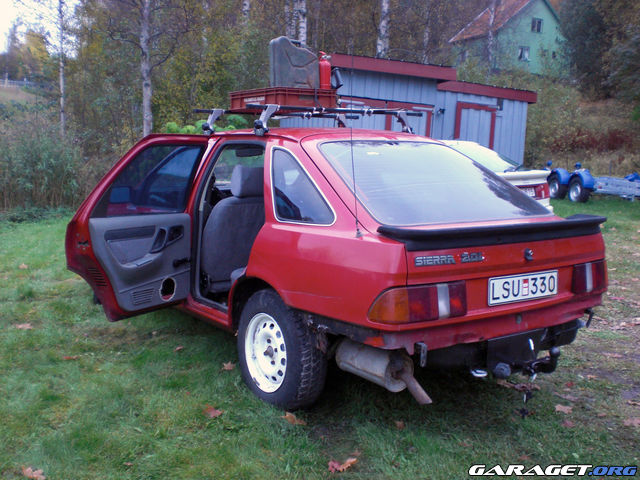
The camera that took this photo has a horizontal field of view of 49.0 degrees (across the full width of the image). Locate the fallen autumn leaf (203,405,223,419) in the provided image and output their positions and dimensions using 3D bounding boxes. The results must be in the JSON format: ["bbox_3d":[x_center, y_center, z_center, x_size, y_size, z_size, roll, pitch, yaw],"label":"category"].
[{"bbox_3d":[-0.509,0.812,3.329,0.100,0.030,0.100,1,8,0],"label":"fallen autumn leaf"}]

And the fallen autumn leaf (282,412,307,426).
[{"bbox_3d":[-0.118,0.833,3.259,0.110,0.027,0.100,1,8,0],"label":"fallen autumn leaf"}]

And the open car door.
[{"bbox_3d":[-0.890,-0.066,3.624,0.220,0.980,0.890,6,10,30],"label":"open car door"}]

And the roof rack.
[{"bbox_3d":[-0.056,-0.720,4.362,1.280,0.165,0.710,-5,10,-36],"label":"roof rack"}]

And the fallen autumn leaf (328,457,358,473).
[{"bbox_3d":[0.094,0.899,2.816,0.120,0.030,0.100,1,8,0],"label":"fallen autumn leaf"}]

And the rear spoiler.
[{"bbox_3d":[0.841,-0.039,3.191,1.430,0.105,0.250,-5,10,-36],"label":"rear spoiler"}]

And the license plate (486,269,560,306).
[{"bbox_3d":[0.911,0.210,3.121,0.475,0.115,0.012,-5,10,-36],"label":"license plate"}]

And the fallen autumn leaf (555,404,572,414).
[{"bbox_3d":[1.199,0.834,3.459,0.085,0.020,0.080,1,8,0],"label":"fallen autumn leaf"}]

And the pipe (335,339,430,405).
[{"bbox_3d":[0.272,0.555,3.158,0.180,0.200,0.610,-5,10,-36],"label":"pipe"}]

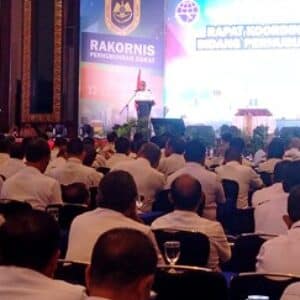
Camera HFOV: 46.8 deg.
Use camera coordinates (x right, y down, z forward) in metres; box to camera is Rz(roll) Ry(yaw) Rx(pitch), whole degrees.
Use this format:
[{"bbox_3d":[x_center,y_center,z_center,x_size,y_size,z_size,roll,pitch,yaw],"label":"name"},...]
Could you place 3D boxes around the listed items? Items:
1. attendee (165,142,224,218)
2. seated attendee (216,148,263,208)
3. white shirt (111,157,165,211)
[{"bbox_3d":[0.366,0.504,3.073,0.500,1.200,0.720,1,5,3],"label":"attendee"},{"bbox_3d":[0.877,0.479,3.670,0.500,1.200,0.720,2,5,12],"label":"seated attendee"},{"bbox_3d":[-0.085,0.360,3.181,0.490,0.580,0.340,3,6,22],"label":"white shirt"}]

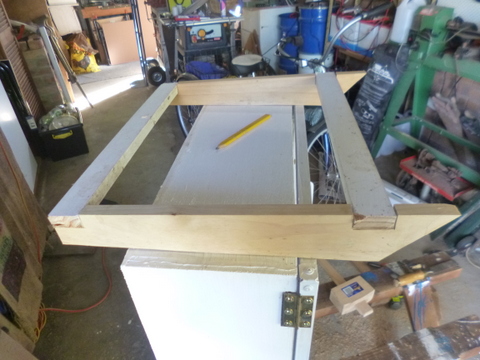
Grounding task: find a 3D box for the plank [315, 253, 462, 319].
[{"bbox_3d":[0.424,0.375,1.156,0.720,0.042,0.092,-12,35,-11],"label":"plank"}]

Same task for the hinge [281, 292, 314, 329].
[{"bbox_3d":[0.068,0.157,0.390,0.036,0.065,0.008,1,35,7],"label":"hinge"}]

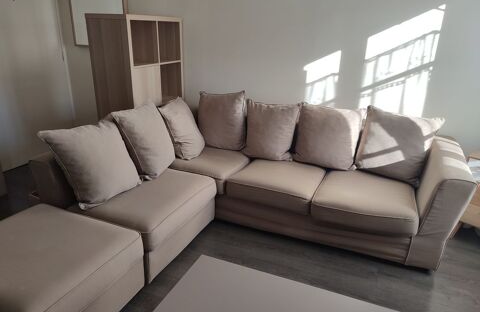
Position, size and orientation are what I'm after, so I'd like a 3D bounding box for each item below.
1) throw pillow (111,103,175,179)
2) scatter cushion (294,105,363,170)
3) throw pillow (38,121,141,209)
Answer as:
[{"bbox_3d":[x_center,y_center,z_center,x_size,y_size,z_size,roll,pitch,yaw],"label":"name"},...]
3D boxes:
[{"bbox_3d":[-0.666,-0.129,2.522,0.170,0.478,0.464,-18,10,23],"label":"throw pillow"},{"bbox_3d":[0.685,-0.168,2.743,0.477,0.453,0.170,10,-1,20],"label":"scatter cushion"},{"bbox_3d":[-0.889,0.022,2.144,0.170,0.472,0.493,-26,1,31],"label":"throw pillow"}]

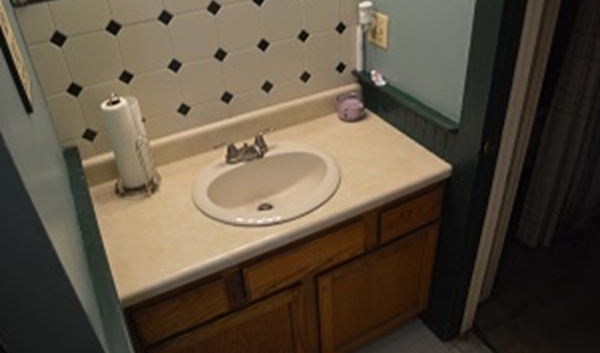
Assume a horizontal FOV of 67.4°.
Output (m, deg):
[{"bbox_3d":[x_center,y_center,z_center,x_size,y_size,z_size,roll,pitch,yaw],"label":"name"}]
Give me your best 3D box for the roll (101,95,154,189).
[{"bbox_3d":[-0.539,-0.111,1.410,0.112,0.280,0.112,-19,39,-21],"label":"roll"}]

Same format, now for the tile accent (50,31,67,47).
[{"bbox_3d":[-0.674,-0.381,1.254,0.038,0.038,0.008,-19,39,-21],"label":"tile accent"}]

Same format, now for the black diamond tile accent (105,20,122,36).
[{"bbox_3d":[-0.542,-0.431,1.304,0.038,0.038,0.008,-19,39,-21],"label":"black diamond tile accent"}]

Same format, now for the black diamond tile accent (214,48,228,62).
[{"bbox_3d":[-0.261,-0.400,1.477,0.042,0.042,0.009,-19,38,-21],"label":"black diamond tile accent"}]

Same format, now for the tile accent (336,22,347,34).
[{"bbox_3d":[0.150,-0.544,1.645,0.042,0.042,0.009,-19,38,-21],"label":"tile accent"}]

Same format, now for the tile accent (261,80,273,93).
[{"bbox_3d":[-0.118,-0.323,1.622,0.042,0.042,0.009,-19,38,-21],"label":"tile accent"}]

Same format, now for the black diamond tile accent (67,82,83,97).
[{"bbox_3d":[-0.672,-0.257,1.342,0.038,0.038,0.008,-19,39,-21],"label":"black diamond tile accent"}]

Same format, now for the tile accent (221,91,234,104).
[{"bbox_3d":[-0.258,-0.280,1.595,0.038,0.038,0.008,-19,39,-21],"label":"tile accent"}]

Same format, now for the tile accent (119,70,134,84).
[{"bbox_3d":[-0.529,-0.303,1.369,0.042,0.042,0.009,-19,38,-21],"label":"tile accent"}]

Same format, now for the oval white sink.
[{"bbox_3d":[-0.102,0.056,1.526,0.497,0.165,0.445,-19,39,-21],"label":"oval white sink"}]

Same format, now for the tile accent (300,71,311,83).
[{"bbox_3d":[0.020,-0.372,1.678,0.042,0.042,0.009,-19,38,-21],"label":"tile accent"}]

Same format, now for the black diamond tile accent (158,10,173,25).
[{"bbox_3d":[-0.407,-0.481,1.357,0.038,0.038,0.008,-19,39,-21],"label":"black diamond tile accent"}]

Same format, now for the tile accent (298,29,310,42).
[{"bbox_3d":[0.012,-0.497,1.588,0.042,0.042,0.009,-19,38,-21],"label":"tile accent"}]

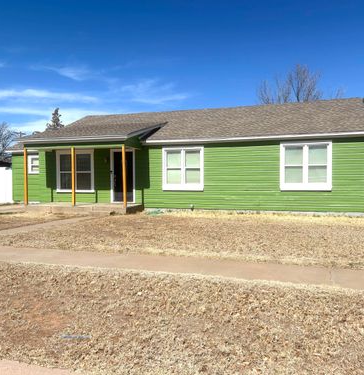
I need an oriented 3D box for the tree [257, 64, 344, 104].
[{"bbox_3d":[10.762,-5.396,34.150,9.000,11.486,9.000,0,2,20],"label":"tree"}]

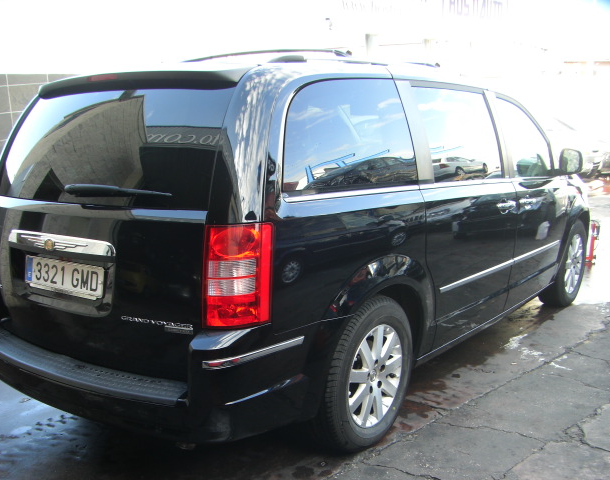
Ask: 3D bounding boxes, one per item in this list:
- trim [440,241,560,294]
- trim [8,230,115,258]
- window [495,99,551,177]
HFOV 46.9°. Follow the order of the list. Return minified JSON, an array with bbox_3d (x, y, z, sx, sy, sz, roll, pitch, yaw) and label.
[{"bbox_3d":[1.218,0.135,4.175,0.025,0.032,1.900,6,11,36],"label":"trim"},{"bbox_3d":[-0.994,0.014,2.789,0.705,0.075,0.070,6,3,36],"label":"trim"},{"bbox_3d":[1.414,-0.665,4.510,0.050,0.500,0.800,-13,0,38],"label":"window"}]

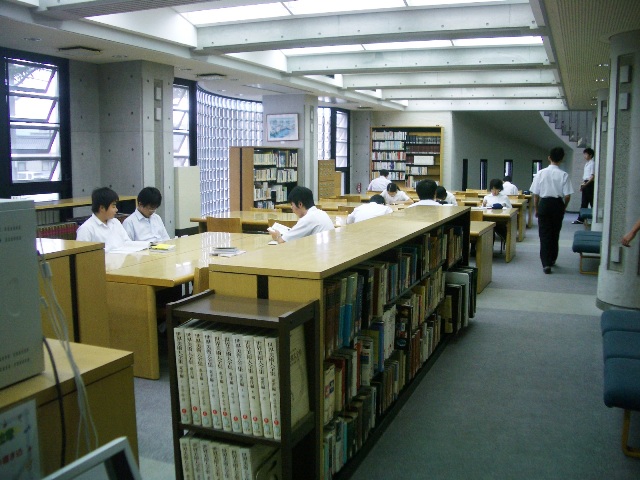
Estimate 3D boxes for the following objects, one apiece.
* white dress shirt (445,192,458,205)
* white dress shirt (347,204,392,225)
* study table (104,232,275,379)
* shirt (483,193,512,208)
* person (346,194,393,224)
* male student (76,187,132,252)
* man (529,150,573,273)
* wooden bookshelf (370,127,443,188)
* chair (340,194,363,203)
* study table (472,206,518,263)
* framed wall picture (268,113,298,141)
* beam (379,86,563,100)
[{"bbox_3d":[2.163,-0.600,11.061,0.474,0.493,0.395,6,10,38],"label":"white dress shirt"},{"bbox_3d":[0.532,-0.143,7.249,0.513,0.553,0.454,4,8,25],"label":"white dress shirt"},{"bbox_3d":[-1.076,0.438,5.622,1.244,0.706,2.418,3,8,22],"label":"study table"},{"bbox_3d":[2.860,-0.503,10.383,0.470,0.500,0.340,3,8,22],"label":"shirt"},{"bbox_3d":[0.568,0.031,7.364,0.533,1.086,0.809,4,8,25],"label":"person"},{"bbox_3d":[-1.902,0.161,5.862,0.720,1.270,0.500,4,8,27],"label":"male student"},{"bbox_3d":[2.986,-0.387,8.354,0.520,1.640,0.420,3,8,22],"label":"man"},{"bbox_3d":[2.309,-1.824,17.073,1.994,2.270,0.395,3,8,22],"label":"wooden bookshelf"},{"bbox_3d":[0.620,-0.456,12.124,0.450,0.760,0.500,3,8,22],"label":"chair"},{"bbox_3d":[2.102,-0.126,10.105,1.826,0.706,1.234,3,8,22],"label":"study table"},{"bbox_3d":[-0.714,-2.154,12.416,0.660,0.515,0.035,3,8,22],"label":"framed wall picture"},{"bbox_3d":[3.325,-3.255,14.390,4.020,0.260,0.380,3,8,22],"label":"beam"}]

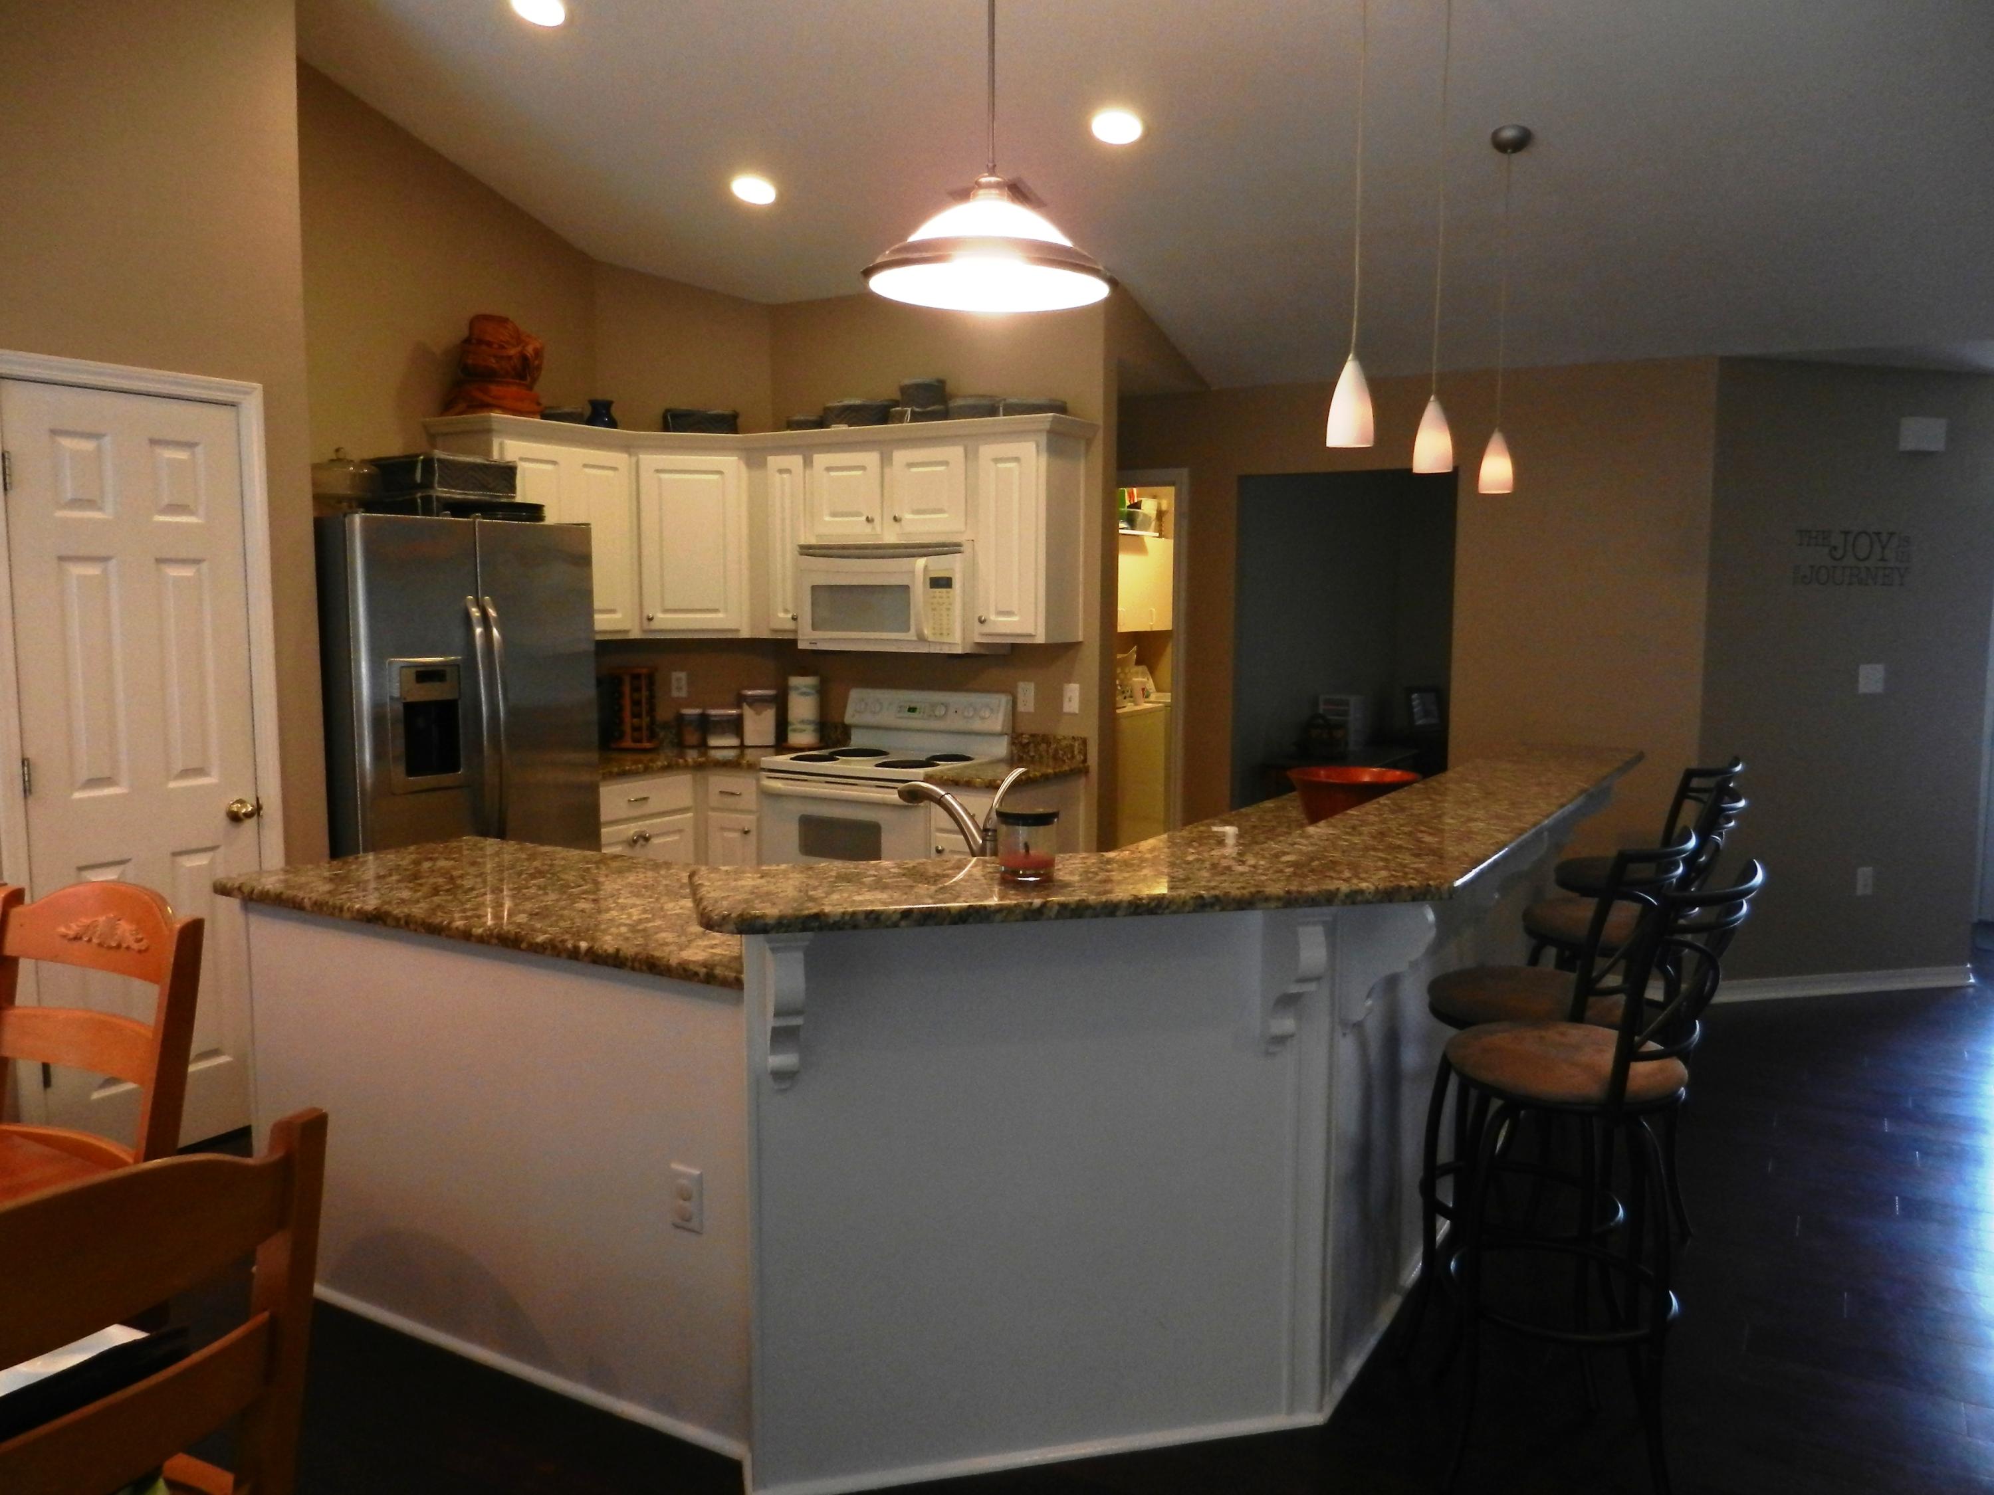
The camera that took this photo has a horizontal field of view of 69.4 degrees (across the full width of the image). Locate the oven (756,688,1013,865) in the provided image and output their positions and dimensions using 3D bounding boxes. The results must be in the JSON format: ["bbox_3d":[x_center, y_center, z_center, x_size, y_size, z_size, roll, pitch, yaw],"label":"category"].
[{"bbox_3d":[-0.430,0.380,5.572,0.760,1.155,0.675,4,7,30],"label":"oven"}]

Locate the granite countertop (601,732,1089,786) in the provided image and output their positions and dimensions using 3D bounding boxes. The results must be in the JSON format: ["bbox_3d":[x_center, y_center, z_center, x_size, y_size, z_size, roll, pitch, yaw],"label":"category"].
[{"bbox_3d":[-0.859,0.029,5.386,2.010,0.135,1.380,4,7,30],"label":"granite countertop"}]

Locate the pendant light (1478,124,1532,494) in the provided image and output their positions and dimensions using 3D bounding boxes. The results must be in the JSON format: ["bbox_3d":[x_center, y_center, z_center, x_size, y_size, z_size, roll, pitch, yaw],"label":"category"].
[{"bbox_3d":[1.479,-1.262,4.198,0.125,1.030,0.125,4,7,30],"label":"pendant light"}]

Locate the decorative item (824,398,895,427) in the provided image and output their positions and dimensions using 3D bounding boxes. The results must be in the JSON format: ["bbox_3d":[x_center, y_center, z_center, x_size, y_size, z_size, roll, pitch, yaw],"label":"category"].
[{"bbox_3d":[-0.533,-1.285,5.642,0.270,0.125,0.220,4,7,30],"label":"decorative item"}]

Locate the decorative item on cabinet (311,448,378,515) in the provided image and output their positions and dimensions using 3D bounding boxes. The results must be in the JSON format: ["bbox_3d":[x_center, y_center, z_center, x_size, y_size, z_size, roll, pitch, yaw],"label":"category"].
[{"bbox_3d":[-1.938,-0.781,4.264,0.255,0.215,0.255,4,7,30],"label":"decorative item on cabinet"}]

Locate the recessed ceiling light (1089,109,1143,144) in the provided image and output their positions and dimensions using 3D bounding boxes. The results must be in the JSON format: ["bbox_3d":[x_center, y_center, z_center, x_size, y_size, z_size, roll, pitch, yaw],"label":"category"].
[{"bbox_3d":[0.367,-1.889,4.382,0.170,0.030,0.170,8,-8,1],"label":"recessed ceiling light"}]

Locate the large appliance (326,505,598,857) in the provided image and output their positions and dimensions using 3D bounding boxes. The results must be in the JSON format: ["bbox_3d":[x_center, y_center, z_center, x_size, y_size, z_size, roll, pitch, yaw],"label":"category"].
[{"bbox_3d":[-1.886,0.162,4.636,0.850,1.770,0.912,4,7,30],"label":"large appliance"}]

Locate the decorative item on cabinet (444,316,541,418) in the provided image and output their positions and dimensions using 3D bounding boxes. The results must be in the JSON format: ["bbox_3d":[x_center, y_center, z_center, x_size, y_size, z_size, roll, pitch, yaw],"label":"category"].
[{"bbox_3d":[-1.808,-1.364,5.189,0.340,0.400,0.280,-2,7,-23],"label":"decorative item on cabinet"}]

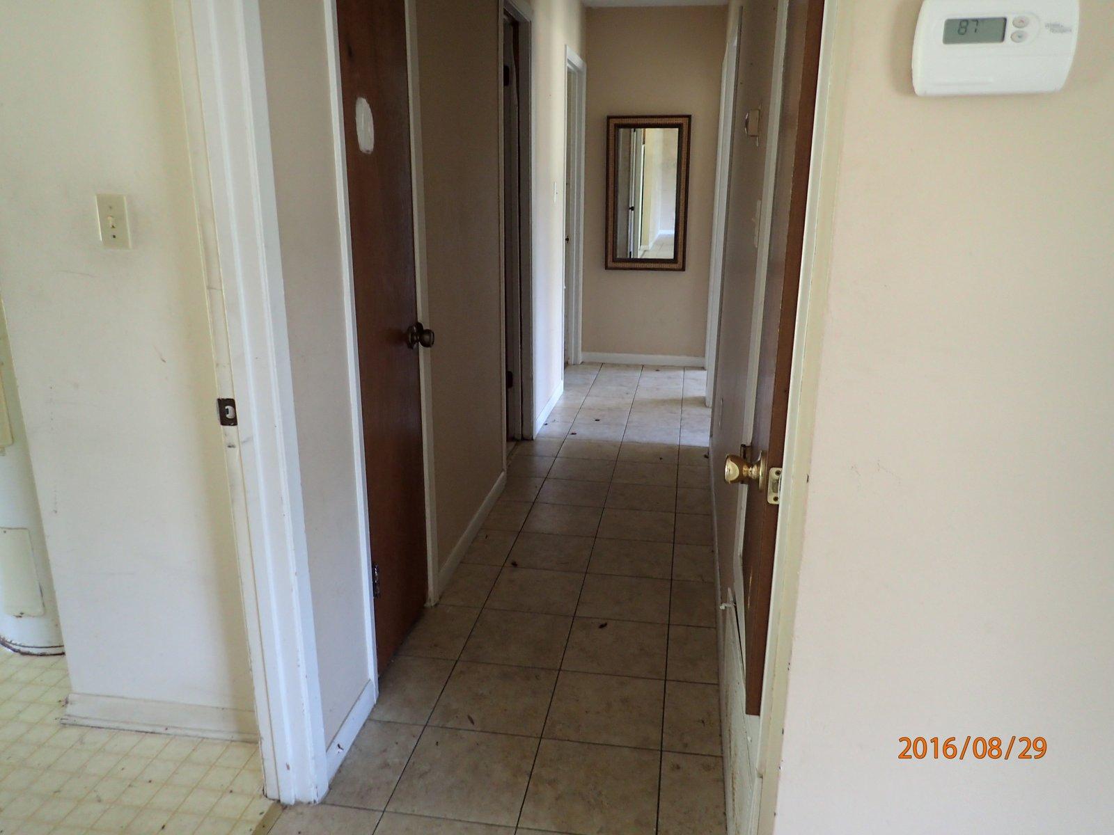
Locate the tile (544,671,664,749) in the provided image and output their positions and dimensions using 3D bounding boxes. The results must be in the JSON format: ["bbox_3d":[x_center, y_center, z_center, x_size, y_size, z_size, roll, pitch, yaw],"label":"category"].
[{"bbox_3d":[0.137,0.796,2.191,0.305,0.010,0.299,3,17,9],"label":"tile"}]

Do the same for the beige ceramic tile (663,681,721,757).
[{"bbox_3d":[0.362,0.807,2.155,0.145,0.010,0.299,3,17,9],"label":"beige ceramic tile"}]

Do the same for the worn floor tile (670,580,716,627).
[{"bbox_3d":[0.461,0.634,2.725,0.145,0.010,0.299,3,17,9],"label":"worn floor tile"}]

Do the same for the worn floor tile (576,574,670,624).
[{"bbox_3d":[0.235,0.620,2.758,0.304,0.010,0.299,3,17,9],"label":"worn floor tile"}]

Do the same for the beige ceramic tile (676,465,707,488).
[{"bbox_3d":[0.653,0.285,3.854,0.147,0.010,0.300,3,17,9],"label":"beige ceramic tile"}]

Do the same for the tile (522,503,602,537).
[{"bbox_3d":[0.029,0.434,3.378,0.305,0.010,0.299,3,17,9],"label":"tile"}]

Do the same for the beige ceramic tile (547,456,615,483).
[{"bbox_3d":[0.125,0.261,3.937,0.303,0.010,0.300,3,17,9],"label":"beige ceramic tile"}]

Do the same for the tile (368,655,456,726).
[{"bbox_3d":[-0.410,0.766,2.273,0.180,0.010,0.299,3,17,9],"label":"tile"}]

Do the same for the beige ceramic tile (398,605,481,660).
[{"bbox_3d":[-0.365,0.679,2.549,0.193,0.010,0.300,3,17,9],"label":"beige ceramic tile"}]

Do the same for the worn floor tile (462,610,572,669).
[{"bbox_3d":[-0.117,0.690,2.510,0.303,0.010,0.300,3,17,9],"label":"worn floor tile"}]

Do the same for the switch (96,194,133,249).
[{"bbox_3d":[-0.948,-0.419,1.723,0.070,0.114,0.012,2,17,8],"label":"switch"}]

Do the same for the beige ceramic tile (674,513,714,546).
[{"bbox_3d":[0.559,0.459,3.294,0.147,0.010,0.299,3,17,9],"label":"beige ceramic tile"}]

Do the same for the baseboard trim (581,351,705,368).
[{"bbox_3d":[0.651,-0.438,6.103,0.926,0.082,0.014,3,17,9],"label":"baseboard trim"}]

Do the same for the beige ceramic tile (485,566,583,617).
[{"bbox_3d":[-0.069,0.604,2.795,0.303,0.010,0.300,3,17,9],"label":"beige ceramic tile"}]

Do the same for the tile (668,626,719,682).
[{"bbox_3d":[0.412,0.718,2.437,0.147,0.010,0.299,3,17,9],"label":"tile"}]

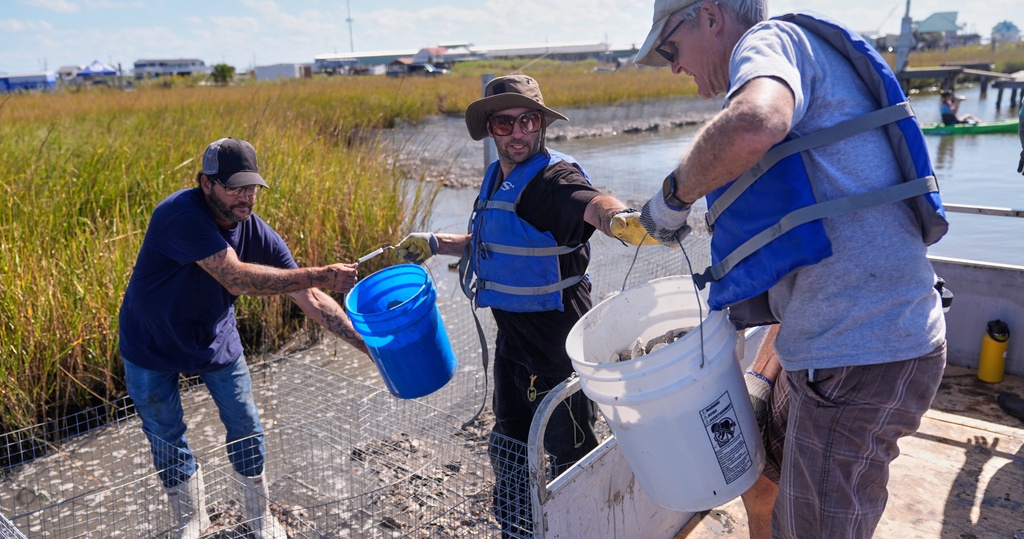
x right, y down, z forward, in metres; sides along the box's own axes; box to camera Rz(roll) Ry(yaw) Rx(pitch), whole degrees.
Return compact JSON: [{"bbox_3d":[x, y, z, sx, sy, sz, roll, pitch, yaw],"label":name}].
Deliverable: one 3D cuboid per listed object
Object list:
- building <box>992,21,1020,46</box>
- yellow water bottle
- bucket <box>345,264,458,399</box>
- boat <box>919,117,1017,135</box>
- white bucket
[{"bbox_3d":[167.627,-80.339,270.000,9.000,8.000,8.500,6,17,30],"label":"building"},{"bbox_3d":[1.959,0.330,3.226,0.090,0.240,0.090,8,18,35],"label":"yellow water bottle"},{"bbox_3d":[-0.378,0.226,2.840,0.303,0.378,0.303,-18,28,0],"label":"bucket"},{"bbox_3d":[9.431,-2.939,16.600,3.300,0.340,0.760,2,15,16],"label":"boat"},{"bbox_3d":[0.320,0.250,1.582,0.305,0.370,0.305,-23,19,9],"label":"white bucket"}]

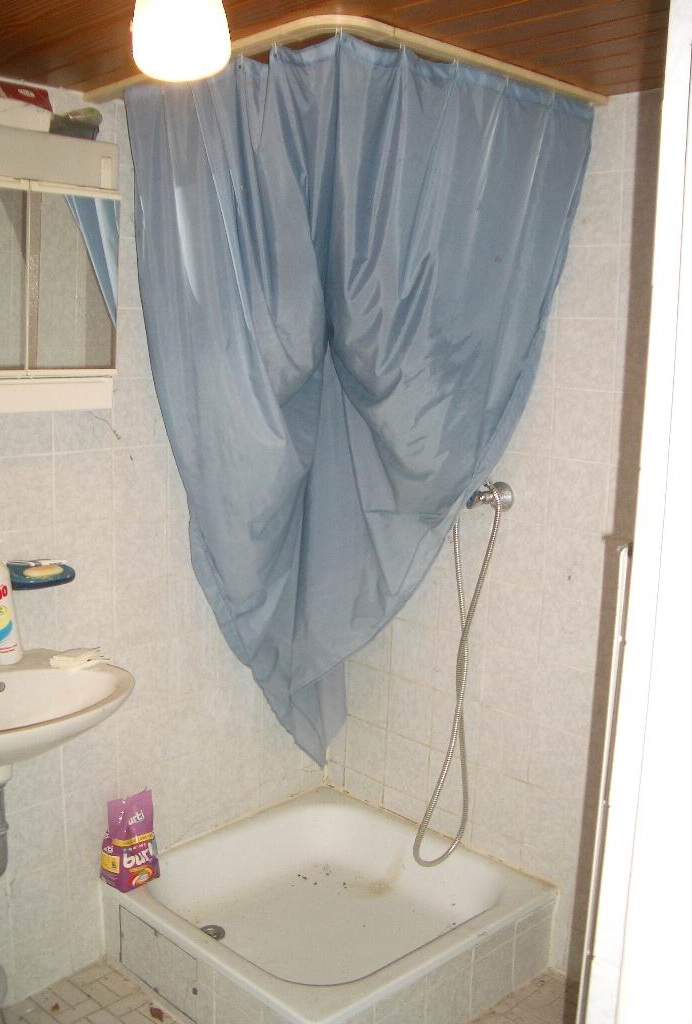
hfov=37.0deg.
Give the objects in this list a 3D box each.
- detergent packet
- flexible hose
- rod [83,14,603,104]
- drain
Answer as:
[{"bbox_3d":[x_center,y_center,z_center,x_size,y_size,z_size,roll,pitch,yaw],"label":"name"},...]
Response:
[{"bbox_3d":[-0.512,0.766,2.453,0.095,0.213,0.105,11,13,43],"label":"detergent packet"},{"bbox_3d":[0.266,0.426,2.557,0.230,1.020,0.095,11,13,43],"label":"flexible hose"},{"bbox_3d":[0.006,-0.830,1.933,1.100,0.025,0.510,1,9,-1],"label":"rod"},{"bbox_3d":[-0.317,1.007,2.477,0.066,0.014,0.066,2,9,0],"label":"drain"}]

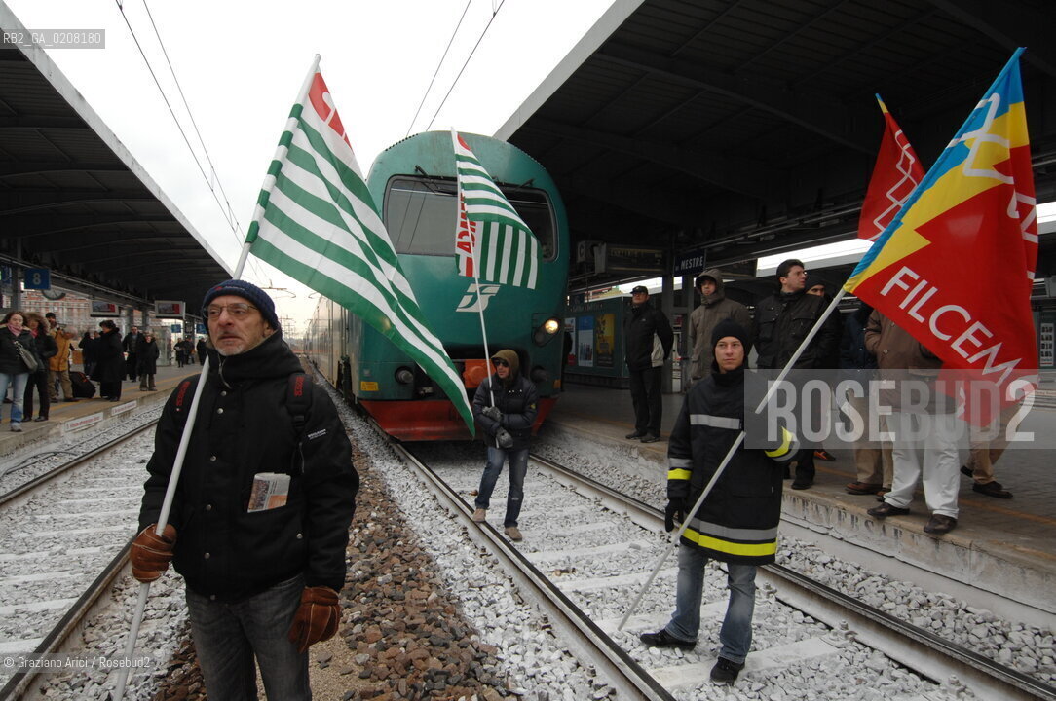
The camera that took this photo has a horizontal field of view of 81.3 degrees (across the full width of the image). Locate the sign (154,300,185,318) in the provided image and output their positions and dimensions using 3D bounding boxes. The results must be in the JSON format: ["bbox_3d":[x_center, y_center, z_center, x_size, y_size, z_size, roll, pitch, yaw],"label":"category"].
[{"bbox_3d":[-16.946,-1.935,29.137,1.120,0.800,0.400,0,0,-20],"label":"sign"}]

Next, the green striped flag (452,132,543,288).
[{"bbox_3d":[-0.252,-1.121,4.900,0.670,1.230,0.380,0,0,-3],"label":"green striped flag"}]

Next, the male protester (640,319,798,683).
[{"bbox_3d":[0.960,0.710,3.160,0.740,1.750,0.500,0,0,29],"label":"male protester"}]

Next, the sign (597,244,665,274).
[{"bbox_3d":[2.367,-2.064,14.184,1.500,0.600,0.420,0,0,-20],"label":"sign"}]

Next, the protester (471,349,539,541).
[{"bbox_3d":[-0.190,0.787,5.100,0.540,1.600,0.450,0,0,6],"label":"protester"}]

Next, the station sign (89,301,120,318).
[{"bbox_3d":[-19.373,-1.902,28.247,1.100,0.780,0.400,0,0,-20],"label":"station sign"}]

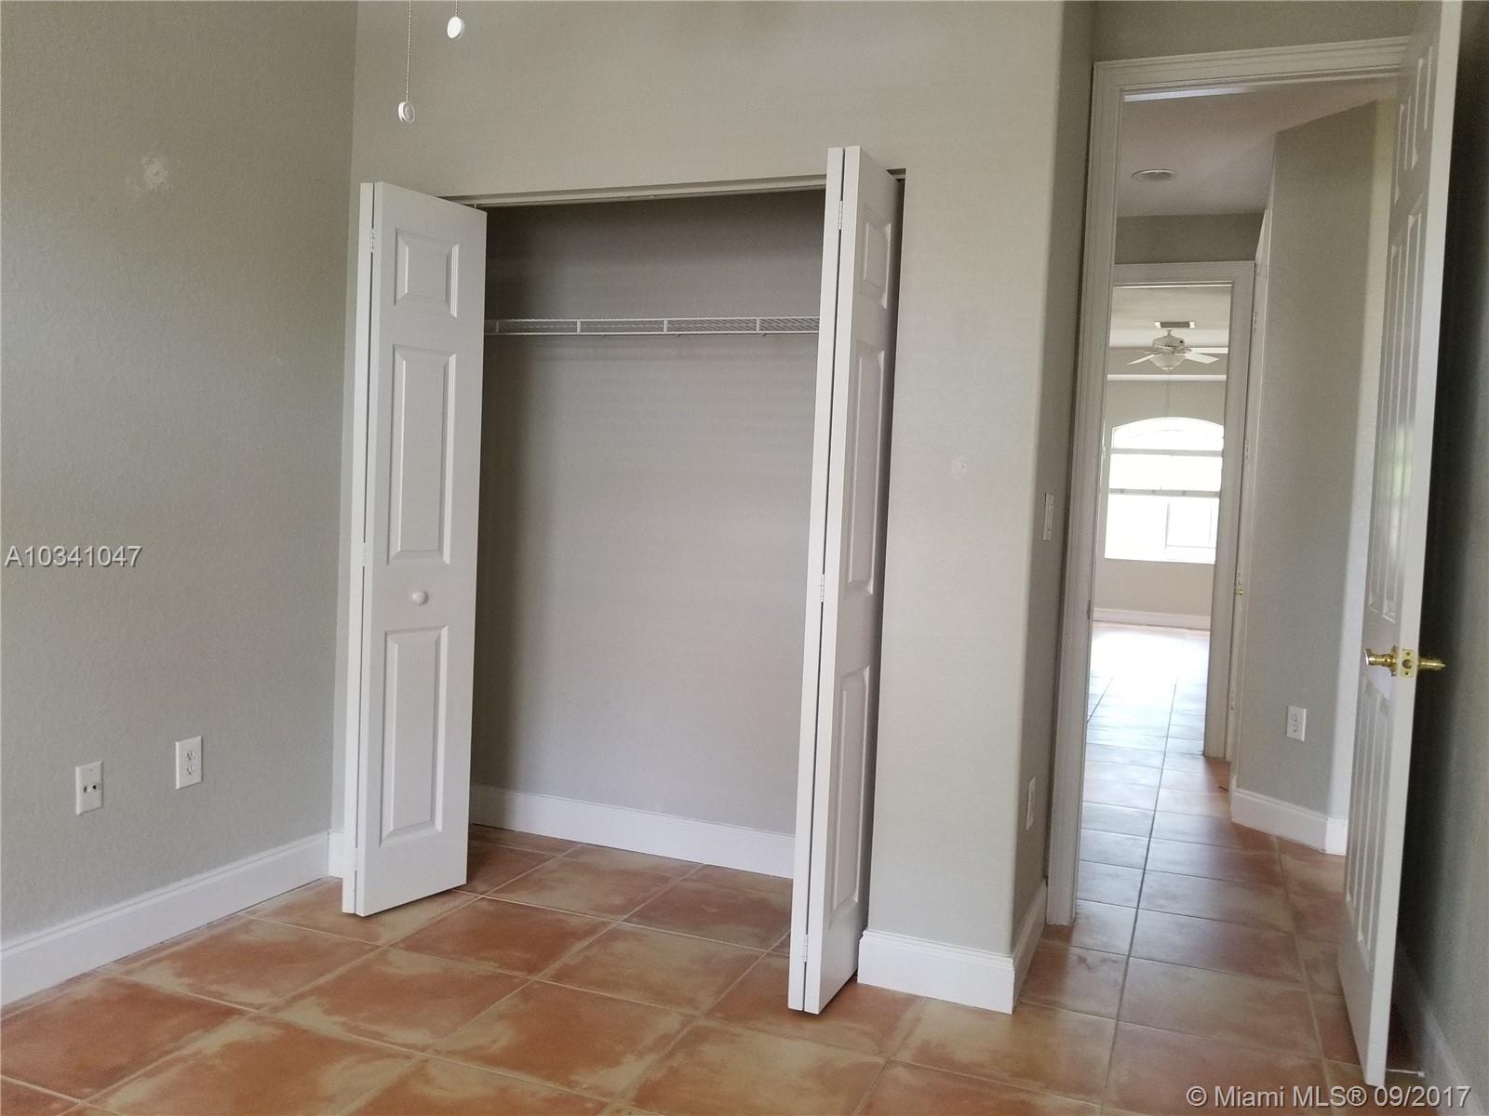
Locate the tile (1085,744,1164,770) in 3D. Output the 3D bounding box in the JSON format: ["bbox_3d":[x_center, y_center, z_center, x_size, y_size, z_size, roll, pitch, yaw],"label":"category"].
[{"bbox_3d":[1.956,1.044,5.868,0.448,0.012,0.446,3,2,22],"label":"tile"}]

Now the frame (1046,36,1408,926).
[{"bbox_3d":[1.369,-0.142,3.181,0.844,2.517,0.143,3,3,22],"label":"frame"}]

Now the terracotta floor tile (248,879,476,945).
[{"bbox_3d":[-1.067,1.016,3.248,0.448,0.012,0.446,3,2,22],"label":"terracotta floor tile"}]

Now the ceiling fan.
[{"bbox_3d":[3.541,-1.746,9.300,1.280,0.400,1.280,3,2,22],"label":"ceiling fan"}]

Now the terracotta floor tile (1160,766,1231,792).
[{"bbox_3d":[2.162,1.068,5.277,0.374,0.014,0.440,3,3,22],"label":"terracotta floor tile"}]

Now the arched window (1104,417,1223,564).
[{"bbox_3d":[4.937,-0.796,13.069,1.271,1.677,0.110,3,3,22],"label":"arched window"}]

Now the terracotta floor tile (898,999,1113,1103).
[{"bbox_3d":[0.610,1.121,2.585,0.457,0.014,0.440,3,3,22],"label":"terracotta floor tile"}]

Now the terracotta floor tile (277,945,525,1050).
[{"bbox_3d":[-0.817,1.049,2.669,0.448,0.012,0.446,3,2,22],"label":"terracotta floor tile"}]

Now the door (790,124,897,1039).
[{"bbox_3d":[0.247,0.053,2.815,0.123,2.033,0.365,3,3,25],"label":"door"}]

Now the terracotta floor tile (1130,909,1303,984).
[{"bbox_3d":[1.355,1.120,3.220,0.448,0.012,0.446,3,2,22],"label":"terracotta floor tile"}]

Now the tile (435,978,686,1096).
[{"bbox_3d":[-0.397,1.073,2.505,0.448,0.012,0.446,3,2,22],"label":"tile"}]

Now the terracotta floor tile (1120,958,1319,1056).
[{"bbox_3d":[1.188,1.129,2.814,0.448,0.012,0.446,3,2,22],"label":"terracotta floor tile"}]

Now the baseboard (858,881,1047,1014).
[{"bbox_3d":[0.594,1.019,3.075,0.390,0.136,0.650,3,2,22],"label":"baseboard"}]

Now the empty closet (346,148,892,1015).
[{"bbox_3d":[-0.250,0.016,3.322,1.498,2.059,0.889,3,3,22],"label":"empty closet"}]

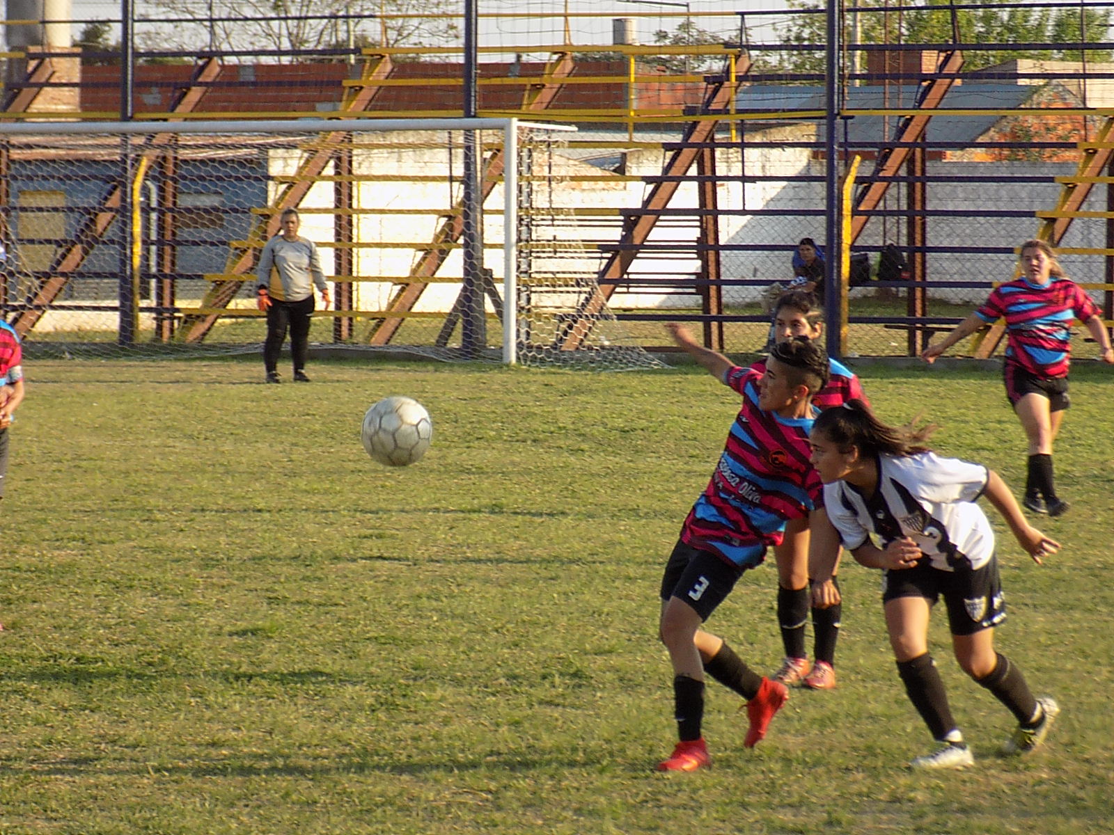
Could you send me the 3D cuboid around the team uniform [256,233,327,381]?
[{"bbox_3d":[-2.505,-1.039,57.700,0.640,1.396,0.360,0,3,-5],"label":"team uniform"}]

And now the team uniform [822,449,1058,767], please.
[{"bbox_3d":[1.384,0.689,22.100,0.820,1.148,0.620,-2,3,-42],"label":"team uniform"}]

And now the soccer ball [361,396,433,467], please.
[{"bbox_3d":[-0.506,0.044,19.300,0.220,0.220,0.220,0,3,0],"label":"soccer ball"}]

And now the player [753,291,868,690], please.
[{"bbox_3d":[1.048,0.302,25.300,0.500,1.653,0.380,1,3,15],"label":"player"}]

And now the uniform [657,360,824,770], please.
[{"bbox_3d":[0.659,0.531,22.000,0.600,1.478,0.580,-3,4,-45],"label":"uniform"}]

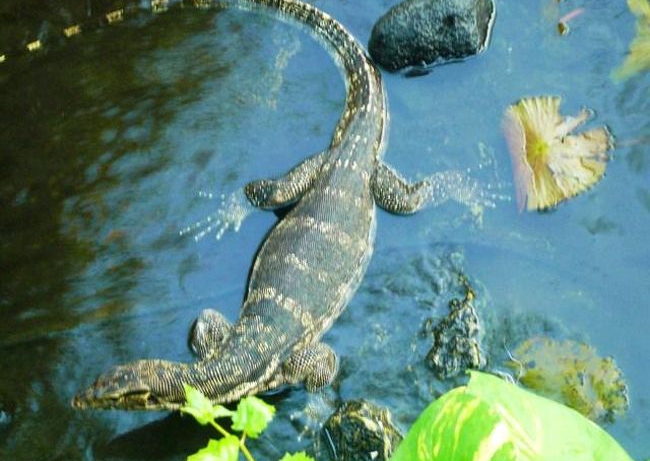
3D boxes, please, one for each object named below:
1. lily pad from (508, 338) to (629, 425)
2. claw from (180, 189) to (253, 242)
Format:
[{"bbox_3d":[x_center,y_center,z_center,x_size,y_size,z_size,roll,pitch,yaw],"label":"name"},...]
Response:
[{"bbox_3d":[0.297,0.187,2.343,0.152,0.030,0.140,0,50,0],"label":"lily pad"},{"bbox_3d":[-0.144,-0.020,2.517,0.107,0.027,0.080,-22,53,-18],"label":"claw"}]

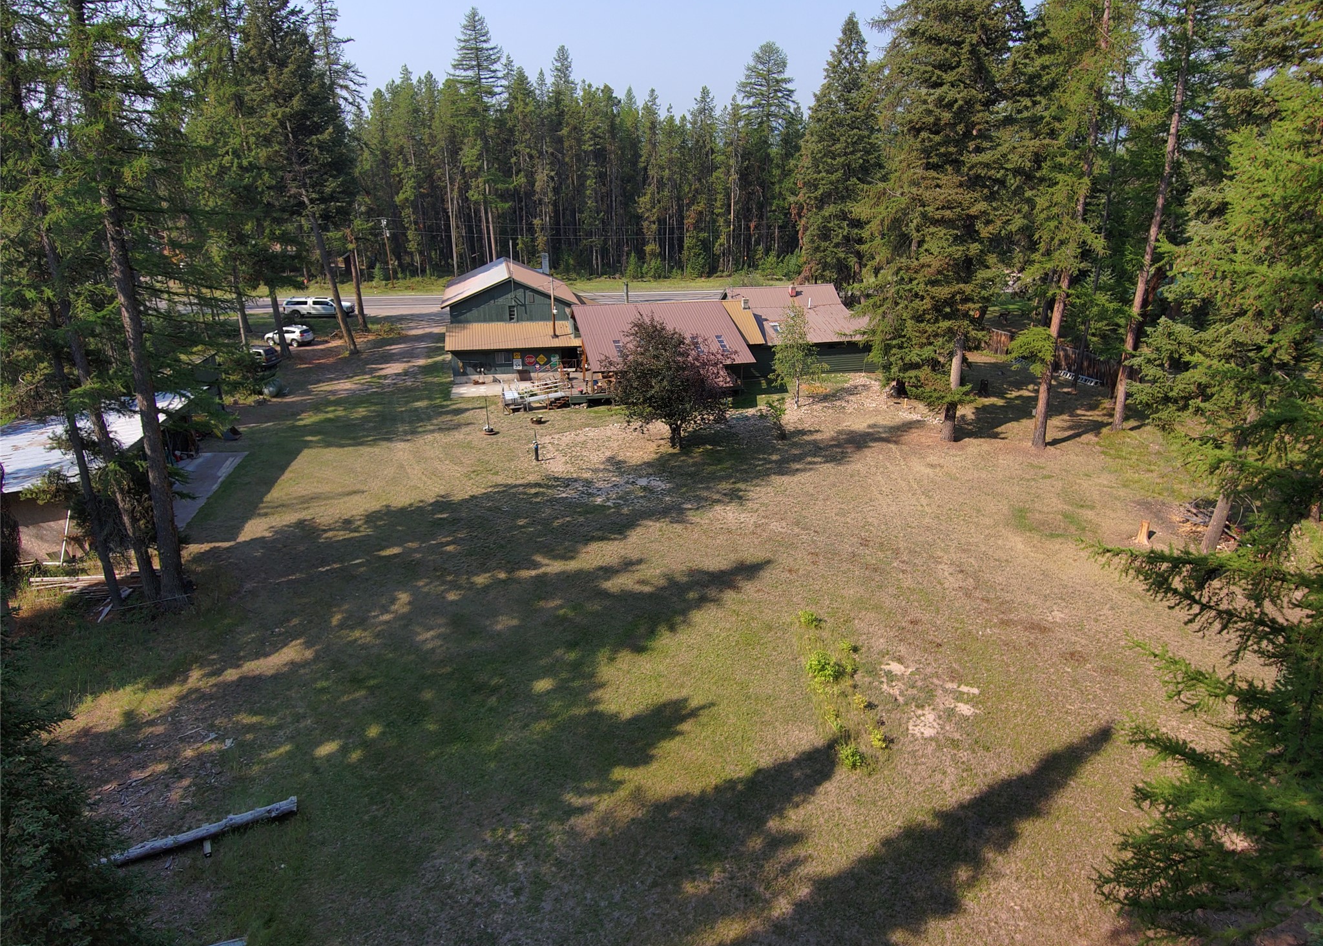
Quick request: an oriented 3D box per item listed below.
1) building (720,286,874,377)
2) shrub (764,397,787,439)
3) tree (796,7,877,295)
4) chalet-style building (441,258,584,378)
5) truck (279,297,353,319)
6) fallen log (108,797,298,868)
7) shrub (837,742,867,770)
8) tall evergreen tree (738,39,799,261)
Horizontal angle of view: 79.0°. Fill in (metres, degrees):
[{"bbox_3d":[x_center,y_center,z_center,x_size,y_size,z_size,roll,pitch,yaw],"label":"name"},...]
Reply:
[{"bbox_3d":[9.872,-11.156,61.148,9.500,5.500,10.000,-5,22,-14],"label":"building"},{"bbox_3d":[6.712,-3.107,46.222,1.400,2.400,1.400,0,20,0],"label":"shrub"},{"bbox_3d":[18.600,-31.210,83.348,8.800,29.200,8.800,0,20,0],"label":"tree"},{"bbox_3d":[-12.385,-12.994,65.924,10.594,7.200,16.457,-4,21,-11],"label":"chalet-style building"},{"bbox_3d":[-34.898,-16.931,81.589,6.300,1.980,2.030,0,20,1],"label":"truck"},{"bbox_3d":[-10.449,8.241,18.549,3.732,0.340,0.380,-9,22,-23],"label":"fallen log"},{"bbox_3d":[4.934,7.348,20.750,0.760,0.580,0.760,0,20,0],"label":"shrub"},{"bbox_3d":[15.400,-47.001,121.219,8.600,32.400,8.600,0,20,0],"label":"tall evergreen tree"}]

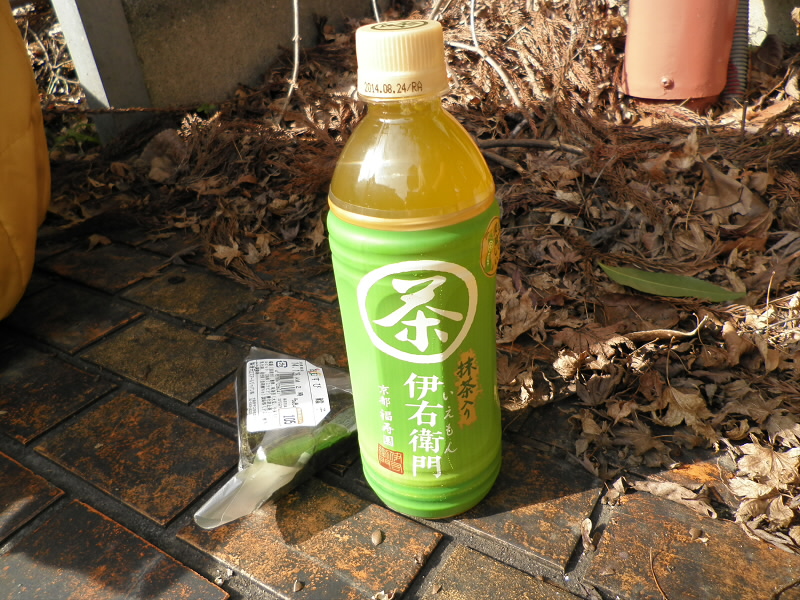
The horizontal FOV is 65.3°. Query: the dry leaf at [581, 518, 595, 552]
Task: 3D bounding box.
[{"bbox_3d":[0.079,0.099,0.263,0.004,0.007,0.012,-5,59,0],"label":"dry leaf"}]

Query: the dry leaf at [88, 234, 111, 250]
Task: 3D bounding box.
[{"bbox_3d":[-0.292,-0.056,0.605,0.021,0.008,0.017,-5,49,0],"label":"dry leaf"}]

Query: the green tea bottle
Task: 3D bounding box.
[{"bbox_3d":[0.008,-0.005,0.263,0.069,0.206,0.069,-4,29,2],"label":"green tea bottle"}]

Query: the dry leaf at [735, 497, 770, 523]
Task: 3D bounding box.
[{"bbox_3d":[0.150,0.089,0.265,0.012,0.010,0.009,-5,59,0],"label":"dry leaf"}]

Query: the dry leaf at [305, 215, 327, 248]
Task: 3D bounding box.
[{"bbox_3d":[-0.071,-0.057,0.521,0.017,0.028,0.010,-5,-11,0],"label":"dry leaf"}]

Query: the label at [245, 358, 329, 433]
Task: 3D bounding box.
[{"bbox_3d":[-0.060,0.048,0.332,0.041,0.002,0.064,-3,28,-12],"label":"label"}]

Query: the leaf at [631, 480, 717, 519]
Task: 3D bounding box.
[{"bbox_3d":[0.121,0.088,0.277,0.035,0.010,0.014,6,31,19],"label":"leaf"}]

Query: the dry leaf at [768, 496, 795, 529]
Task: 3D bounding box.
[{"bbox_3d":[0.160,0.089,0.261,0.007,0.010,0.012,-5,64,0],"label":"dry leaf"}]

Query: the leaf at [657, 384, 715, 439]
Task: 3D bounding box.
[{"bbox_3d":[0.142,0.056,0.312,0.025,0.012,0.026,-5,59,0],"label":"leaf"}]

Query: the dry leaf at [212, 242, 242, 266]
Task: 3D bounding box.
[{"bbox_3d":[-0.149,-0.039,0.539,0.024,0.010,0.022,-5,54,0],"label":"dry leaf"}]

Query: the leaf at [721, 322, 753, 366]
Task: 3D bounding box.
[{"bbox_3d":[0.186,0.024,0.343,0.013,0.012,0.024,-5,69,0],"label":"leaf"}]

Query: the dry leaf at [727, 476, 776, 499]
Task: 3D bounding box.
[{"bbox_3d":[0.152,0.081,0.269,0.019,0.010,0.007,-5,44,0],"label":"dry leaf"}]

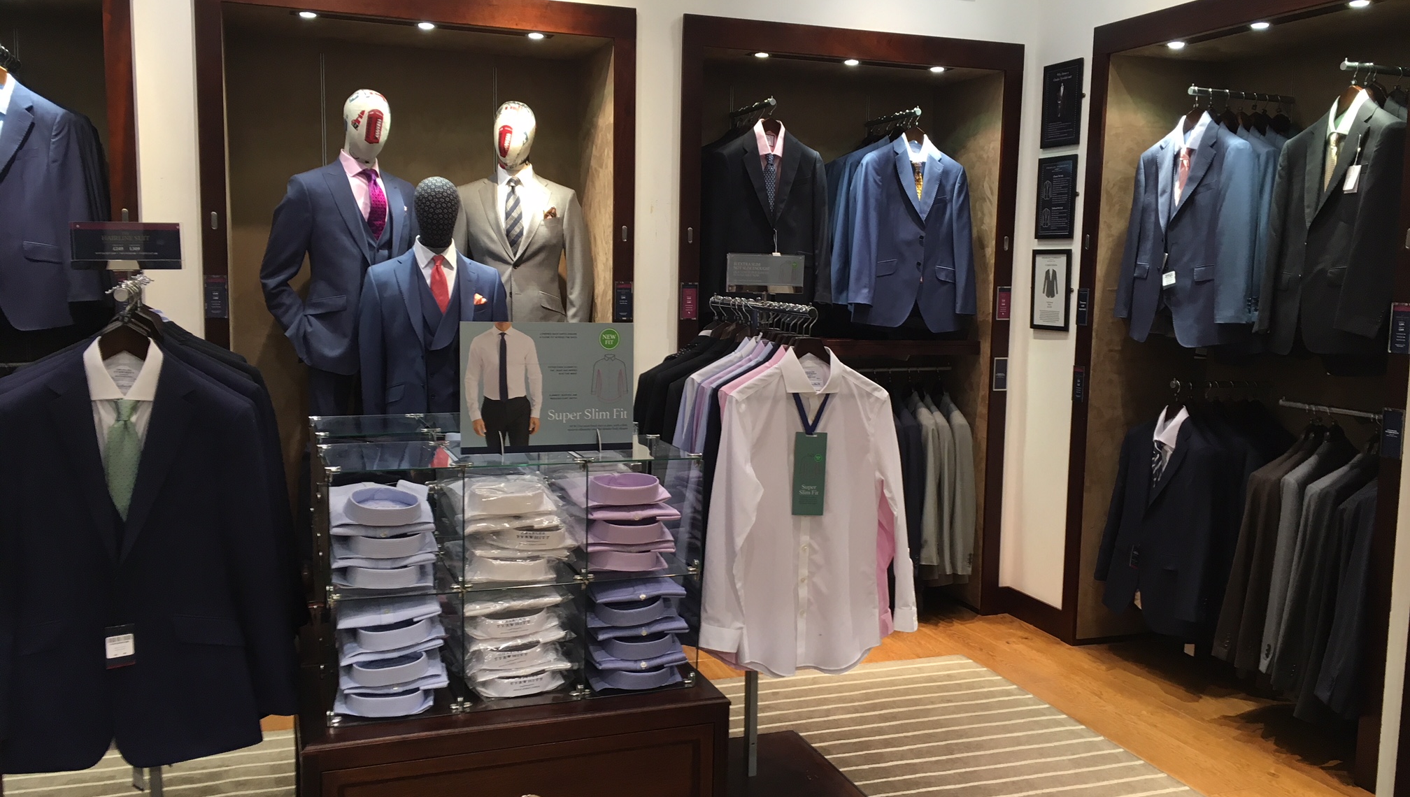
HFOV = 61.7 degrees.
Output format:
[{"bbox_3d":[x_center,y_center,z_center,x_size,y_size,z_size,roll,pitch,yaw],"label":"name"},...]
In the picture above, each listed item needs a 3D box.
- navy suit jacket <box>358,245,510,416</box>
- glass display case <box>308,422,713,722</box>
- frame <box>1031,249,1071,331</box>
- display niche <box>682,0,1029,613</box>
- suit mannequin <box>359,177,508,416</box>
[{"bbox_3d":[-0.947,-0.136,4.132,0.500,0.760,0.270,-2,7,-20],"label":"navy suit jacket"},{"bbox_3d":[-0.535,0.350,2.938,0.807,0.539,0.836,-2,7,-20],"label":"glass display case"},{"bbox_3d":[1.431,-0.446,4.878,0.022,0.327,0.250,-2,7,-21],"label":"frame"},{"bbox_3d":[0.515,-0.269,5.046,1.502,2.444,0.550,-2,7,-20],"label":"display niche"},{"bbox_3d":[-0.954,0.058,4.165,0.500,1.660,0.280,-2,7,-20],"label":"suit mannequin"}]

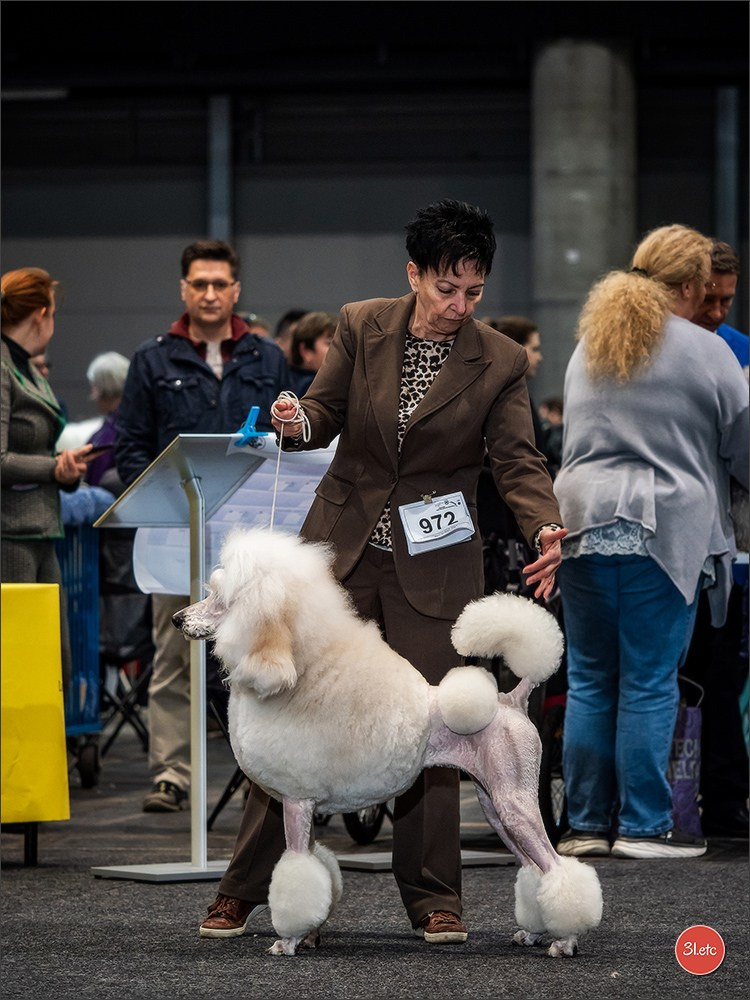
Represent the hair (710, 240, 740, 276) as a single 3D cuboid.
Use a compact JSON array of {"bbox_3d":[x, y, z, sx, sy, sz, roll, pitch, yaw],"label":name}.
[{"bbox_3d":[0.948,-0.663,12.900,0.180,0.160,0.210,0,0,30],"label":"hair"}]

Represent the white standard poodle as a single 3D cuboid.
[{"bbox_3d":[0.026,0.497,9.500,0.900,0.880,0.350,0,0,0],"label":"white standard poodle"}]

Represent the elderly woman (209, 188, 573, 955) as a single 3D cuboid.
[{"bbox_3d":[0.014,0.153,9.750,0.780,1.590,0.500,0,0,-3],"label":"elderly woman"}]

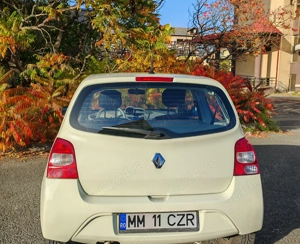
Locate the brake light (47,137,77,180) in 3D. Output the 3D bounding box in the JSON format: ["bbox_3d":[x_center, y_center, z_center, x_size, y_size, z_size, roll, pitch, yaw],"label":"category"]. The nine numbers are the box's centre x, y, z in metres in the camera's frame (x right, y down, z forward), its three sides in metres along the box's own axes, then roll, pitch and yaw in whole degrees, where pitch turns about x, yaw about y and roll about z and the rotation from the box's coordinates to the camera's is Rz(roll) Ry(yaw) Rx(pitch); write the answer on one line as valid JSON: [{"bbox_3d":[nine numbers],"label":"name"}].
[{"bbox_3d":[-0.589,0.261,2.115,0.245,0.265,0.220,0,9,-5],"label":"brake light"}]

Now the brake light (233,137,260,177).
[{"bbox_3d":[0.682,0.251,2.223,0.245,0.265,0.220,0,9,-5],"label":"brake light"}]

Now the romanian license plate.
[{"bbox_3d":[0.059,0.653,2.053,0.520,0.113,0.020,0,9,-5],"label":"romanian license plate"}]

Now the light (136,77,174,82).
[{"bbox_3d":[0.038,-0.299,2.220,0.255,0.032,0.040,0,9,-5],"label":"light"}]

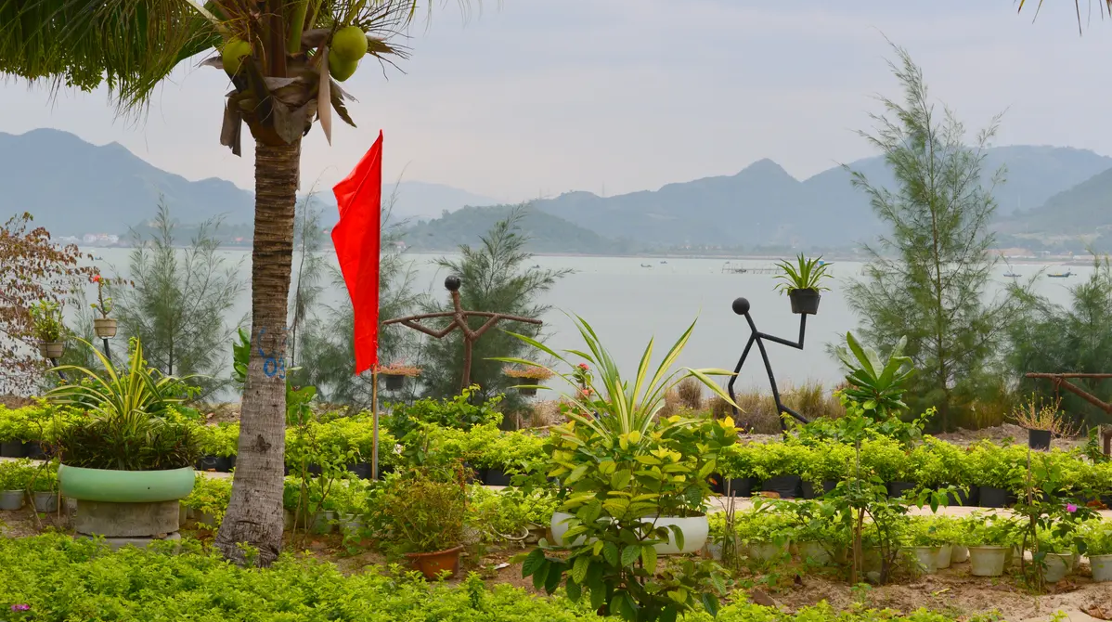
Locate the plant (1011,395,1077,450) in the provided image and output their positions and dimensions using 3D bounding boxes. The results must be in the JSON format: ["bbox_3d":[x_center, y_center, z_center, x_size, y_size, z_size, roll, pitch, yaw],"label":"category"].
[{"bbox_3d":[4.625,1.071,18.200,0.610,0.500,0.570,1,2,0],"label":"plant"}]

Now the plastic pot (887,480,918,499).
[{"bbox_3d":[2.620,1.357,14.400,0.245,0.165,0.245,1,2,0],"label":"plastic pot"}]

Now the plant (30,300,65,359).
[{"bbox_3d":[-5.650,0.212,21.300,0.390,0.660,0.380,1,2,0],"label":"plant"}]

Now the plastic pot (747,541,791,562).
[{"bbox_3d":[1.227,1.402,11.039,0.235,0.165,0.235,1,2,0],"label":"plastic pot"}]

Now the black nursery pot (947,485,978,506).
[{"bbox_3d":[3.020,1.381,14.250,0.250,0.170,0.250,1,2,0],"label":"black nursery pot"}]

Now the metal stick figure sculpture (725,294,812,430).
[{"bbox_3d":[1.853,0.600,16.381,0.795,1.431,0.199,1,2,12],"label":"metal stick figure sculpture"}]

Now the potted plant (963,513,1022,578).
[{"bbox_3d":[2.525,1.358,11.100,0.330,0.365,0.330,1,2,0],"label":"potted plant"}]

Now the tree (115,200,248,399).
[{"bbox_3d":[-4.327,-0.118,22.135,1.482,2.332,1.482,1,2,0],"label":"tree"}]

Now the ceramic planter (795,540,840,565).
[{"bbox_3d":[1.522,1.424,11.200,0.235,0.160,0.235,1,2,0],"label":"ceramic planter"}]

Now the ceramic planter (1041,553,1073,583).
[{"bbox_3d":[2.810,1.430,10.731,0.195,0.160,0.195,1,2,0],"label":"ceramic planter"}]

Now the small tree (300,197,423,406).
[{"bbox_3d":[-2.177,-0.093,21.248,1.382,2.404,1.382,1,2,0],"label":"small tree"}]

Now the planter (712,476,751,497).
[{"bbox_3d":[1.343,1.332,14.550,0.265,0.170,0.265,1,2,0],"label":"planter"}]

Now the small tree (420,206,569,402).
[{"bbox_3d":[-0.709,-0.027,22.000,1.700,2.380,1.700,1,2,0],"label":"small tree"}]

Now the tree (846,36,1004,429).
[{"bbox_3d":[3.838,-0.755,19.803,1.684,3.987,1.684,1,2,0],"label":"tree"}]

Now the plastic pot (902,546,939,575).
[{"bbox_3d":[2.090,1.414,10.951,0.218,0.160,0.218,1,2,0],"label":"plastic pot"}]

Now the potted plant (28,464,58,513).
[{"bbox_3d":[-3.467,1.191,12.989,0.195,0.312,0.195,1,2,0],"label":"potted plant"}]

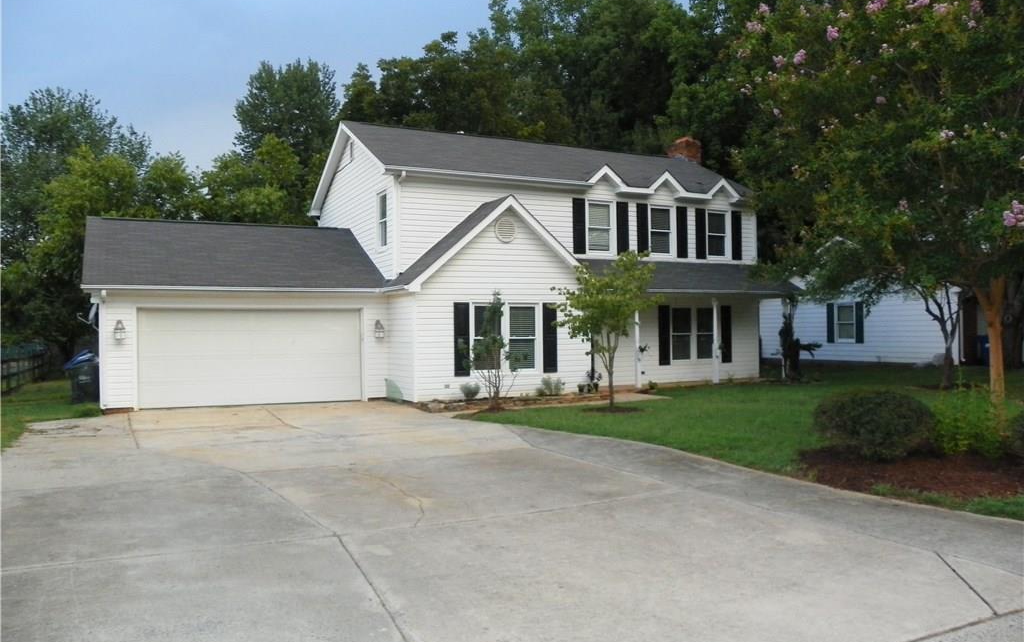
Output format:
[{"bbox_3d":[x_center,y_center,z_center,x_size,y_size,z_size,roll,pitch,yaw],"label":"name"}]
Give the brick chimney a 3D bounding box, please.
[{"bbox_3d":[5.912,-5.664,28.195,0.650,1.030,1.040,0,-1,-26],"label":"brick chimney"}]

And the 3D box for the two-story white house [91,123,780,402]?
[{"bbox_3d":[-1.908,-1.800,23.615,18.210,7.630,9.750,0,-1,-26],"label":"two-story white house"}]

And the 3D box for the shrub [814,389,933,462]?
[{"bbox_3d":[4.103,1.169,9.400,1.320,0.780,1.280,0,-1,-26],"label":"shrub"}]

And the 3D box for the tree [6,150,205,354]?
[{"bbox_3d":[-18.292,-2.792,37.000,8.200,9.900,8.000,0,-1,-26],"label":"tree"}]

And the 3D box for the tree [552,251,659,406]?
[{"bbox_3d":[1.930,0.175,17.100,2.100,3.250,2.100,0,-1,0],"label":"tree"}]

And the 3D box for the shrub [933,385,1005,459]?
[{"bbox_3d":[5.181,1.158,9.400,0.750,0.820,0.720,0,-1,-26],"label":"shrub"}]

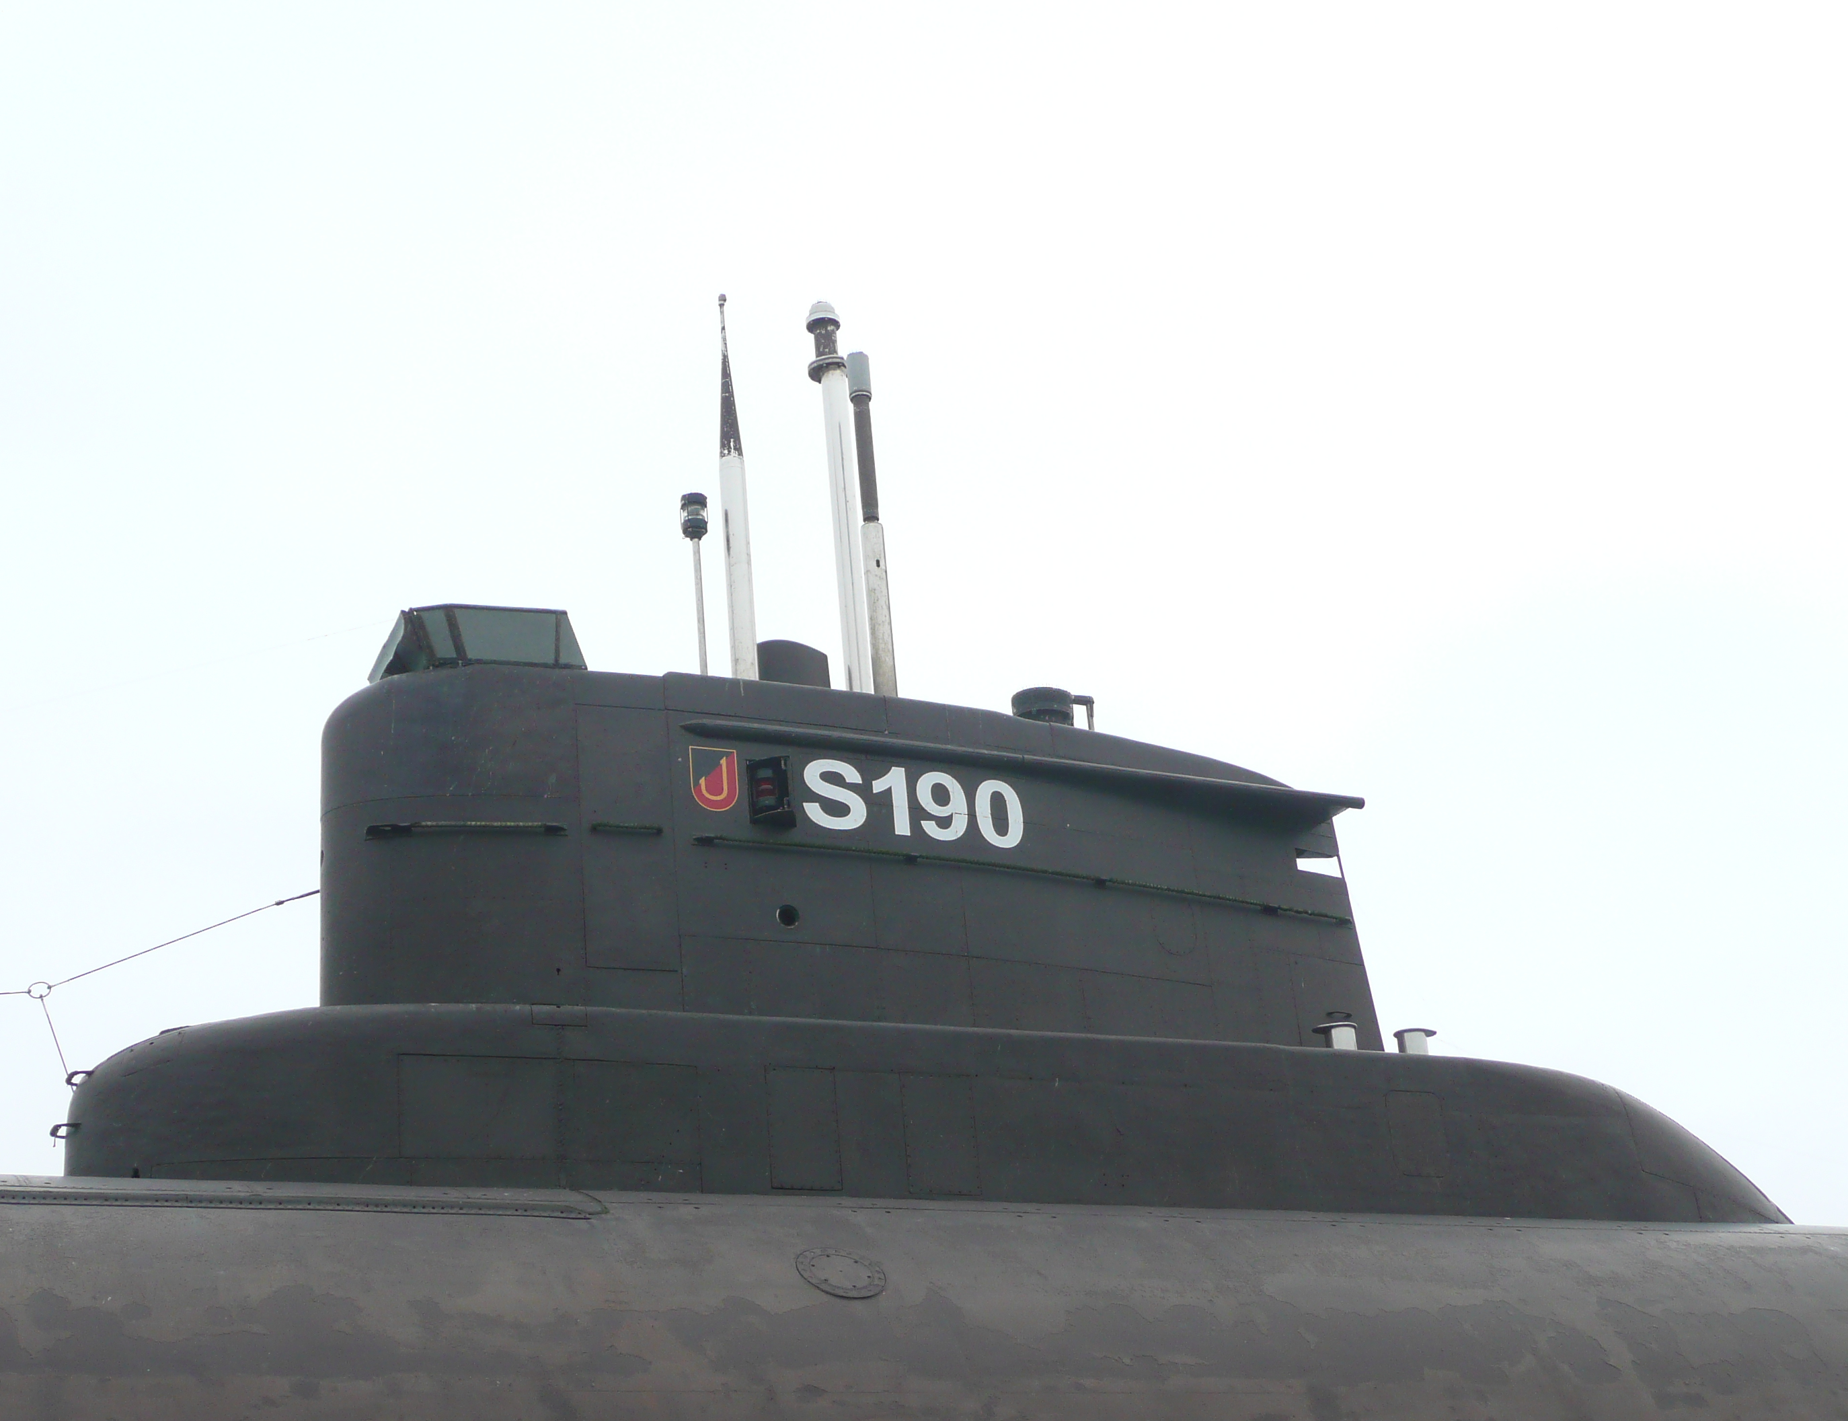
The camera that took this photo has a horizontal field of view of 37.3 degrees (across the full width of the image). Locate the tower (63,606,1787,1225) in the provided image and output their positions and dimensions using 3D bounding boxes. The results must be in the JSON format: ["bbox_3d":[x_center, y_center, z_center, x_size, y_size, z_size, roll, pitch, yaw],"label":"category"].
[{"bbox_3d":[0.797,1.777,19.473,13.170,4.020,2.300,6,-25,-26],"label":"tower"}]

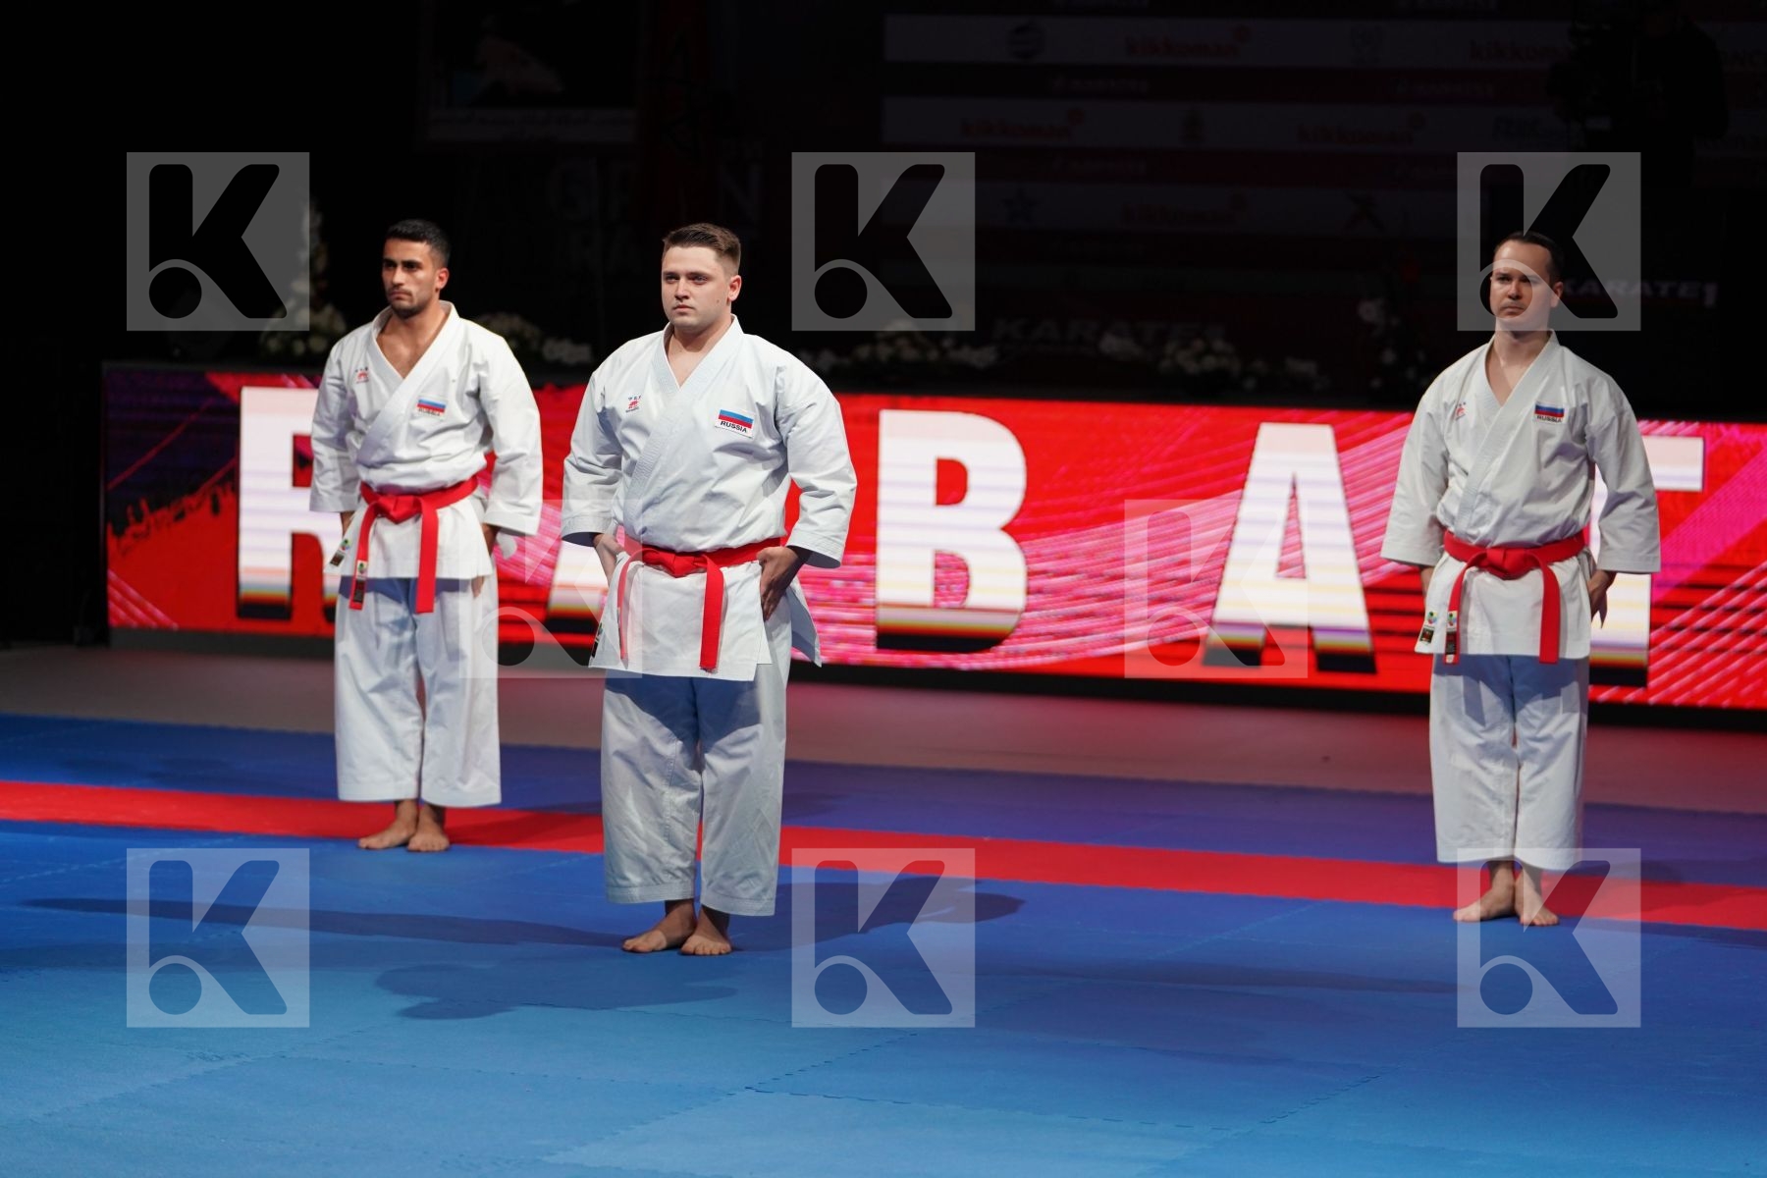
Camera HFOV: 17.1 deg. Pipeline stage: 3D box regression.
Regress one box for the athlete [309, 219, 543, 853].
[{"bbox_3d":[-1.247,-0.152,16.023,0.680,1.694,0.386,3,3,20],"label":"athlete"}]

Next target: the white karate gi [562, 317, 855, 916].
[{"bbox_3d":[-0.413,0.064,13.764,0.721,1.395,0.355,3,3,20],"label":"white karate gi"}]

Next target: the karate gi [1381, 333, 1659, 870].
[{"bbox_3d":[1.595,0.030,14.836,0.710,1.356,0.355,3,3,20],"label":"karate gi"}]

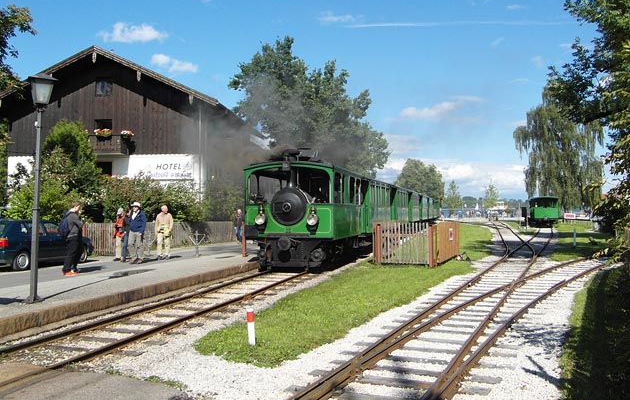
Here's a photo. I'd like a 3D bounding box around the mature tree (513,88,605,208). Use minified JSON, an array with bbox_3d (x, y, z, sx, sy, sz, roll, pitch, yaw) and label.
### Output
[{"bbox_3d":[33.200,-6.000,76.000,12.200,18.200,11.500,0,-1,0],"label":"mature tree"}]

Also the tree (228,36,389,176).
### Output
[{"bbox_3d":[-0.534,-5.557,46.000,13.100,15.750,13.100,0,-1,0],"label":"tree"}]

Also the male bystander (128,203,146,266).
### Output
[{"bbox_3d":[-5.280,0.977,16.700,0.550,1.820,0.420,0,-1,9],"label":"male bystander"}]

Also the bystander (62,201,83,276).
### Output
[{"bbox_3d":[-5.680,0.910,13.100,0.500,1.750,0.500,0,-1,-16],"label":"bystander"}]

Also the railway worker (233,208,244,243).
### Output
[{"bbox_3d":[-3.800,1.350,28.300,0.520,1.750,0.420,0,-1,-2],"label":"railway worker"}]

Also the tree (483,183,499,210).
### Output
[{"bbox_3d":[33.800,0.050,108.000,3.100,6.850,3.100,0,-1,0],"label":"tree"}]

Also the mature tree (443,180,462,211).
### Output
[{"bbox_3d":[27.500,-0.350,112.000,4.100,7.100,4.100,0,-1,0],"label":"mature tree"}]

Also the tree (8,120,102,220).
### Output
[{"bbox_3d":[-10.750,-0.680,23.200,3.900,5.200,3.700,0,-1,0],"label":"tree"}]

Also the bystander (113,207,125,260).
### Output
[{"bbox_3d":[-6.080,1.070,17.400,0.500,1.650,0.420,0,-1,12],"label":"bystander"}]

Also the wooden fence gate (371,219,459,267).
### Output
[{"bbox_3d":[3.500,1.420,18.700,1.900,1.250,3.800,0,-1,26],"label":"wooden fence gate"}]

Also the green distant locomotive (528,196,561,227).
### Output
[{"bbox_3d":[22.600,1.200,55.300,2.250,2.980,5.500,0,-1,17],"label":"green distant locomotive"}]

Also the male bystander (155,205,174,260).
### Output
[{"bbox_3d":[-4.770,1.030,17.750,0.570,1.730,0.400,0,-1,-9],"label":"male bystander"}]

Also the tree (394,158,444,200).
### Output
[{"bbox_3d":[19.406,-2.338,105.000,9.800,10.890,9.800,0,-1,0],"label":"tree"}]

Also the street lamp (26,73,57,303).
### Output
[{"bbox_3d":[-4.905,-0.216,9.935,0.480,4.040,0.480,3,-1,-41],"label":"street lamp"}]

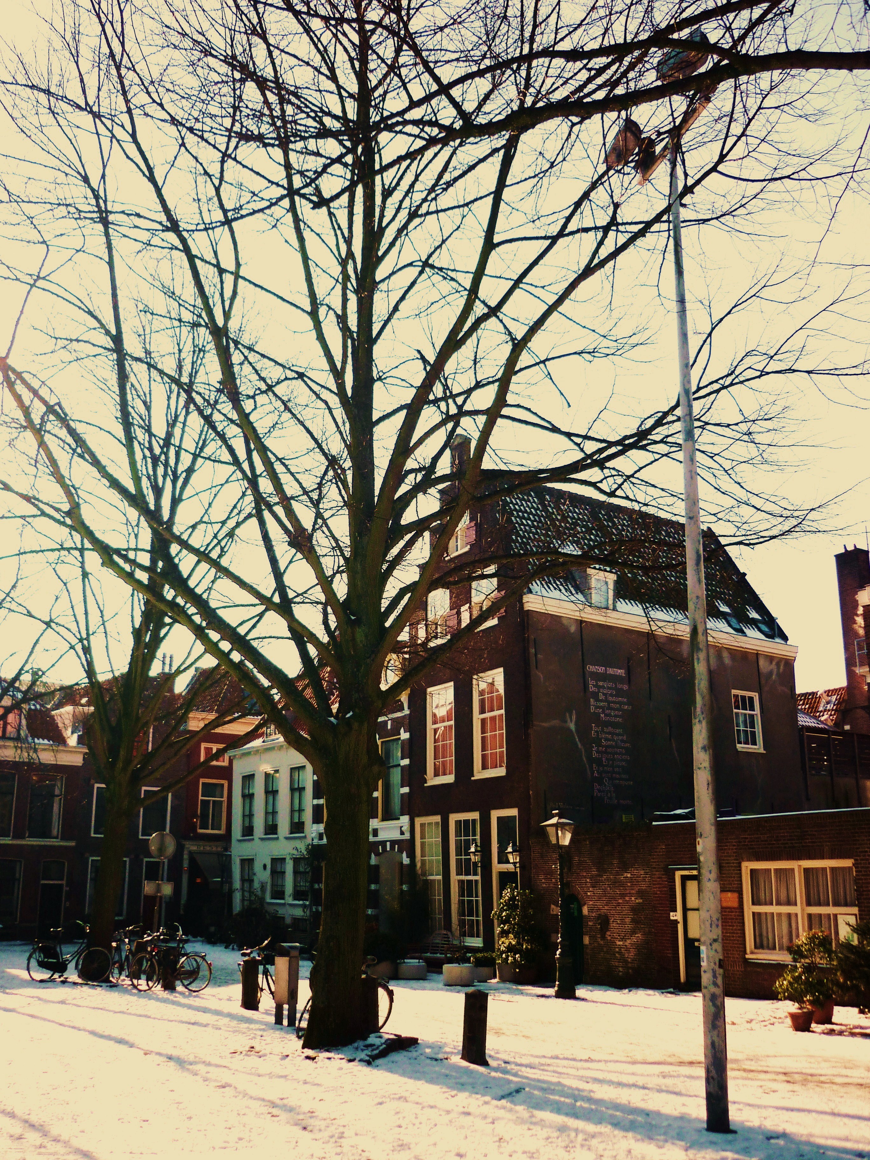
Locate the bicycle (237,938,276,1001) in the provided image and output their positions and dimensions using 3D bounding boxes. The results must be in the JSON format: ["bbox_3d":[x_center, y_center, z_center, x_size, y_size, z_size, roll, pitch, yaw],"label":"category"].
[{"bbox_3d":[-2.831,6.390,18.059,0.600,1.060,1.750,-3,-16,11],"label":"bicycle"}]

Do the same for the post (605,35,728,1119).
[{"bbox_3d":[2.252,-0.318,9.942,0.700,9.600,1.700,5,-16,-16],"label":"post"}]

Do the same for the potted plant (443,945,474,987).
[{"bbox_3d":[0.470,7.717,22.132,0.632,0.722,0.623,0,-16,1],"label":"potted plant"}]

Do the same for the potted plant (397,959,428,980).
[{"bbox_3d":[-0.483,8.321,23.637,0.677,0.369,0.667,0,-16,-1],"label":"potted plant"}]

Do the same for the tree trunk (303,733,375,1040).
[{"bbox_3d":[-1.217,3.944,14.326,0.900,3.800,0.860,2,-16,-4],"label":"tree trunk"}]

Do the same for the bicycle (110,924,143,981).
[{"bbox_3d":[-6.574,7.888,23.460,0.580,1.130,1.780,0,-16,0],"label":"bicycle"}]

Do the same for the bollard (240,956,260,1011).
[{"bbox_3d":[-2.911,6.390,17.527,0.257,0.772,0.255,3,-16,-9],"label":"bollard"}]

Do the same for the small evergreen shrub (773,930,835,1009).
[{"bbox_3d":[5.147,5.475,15.533,0.798,1.035,0.763,-5,-16,17],"label":"small evergreen shrub"}]

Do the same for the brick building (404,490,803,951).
[{"bbox_3d":[4.819,3.776,29.478,10.300,12.300,4.661,11,-19,-34],"label":"brick building"}]

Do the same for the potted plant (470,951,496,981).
[{"bbox_3d":[1.017,8.062,23.044,0.527,0.552,0.521,-1,-16,2],"label":"potted plant"}]

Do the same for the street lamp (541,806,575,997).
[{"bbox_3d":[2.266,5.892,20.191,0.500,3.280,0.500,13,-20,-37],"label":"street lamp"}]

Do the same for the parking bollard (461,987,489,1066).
[{"bbox_3d":[0.445,4.928,12.248,0.270,0.790,0.270,0,-16,2],"label":"parking bollard"}]

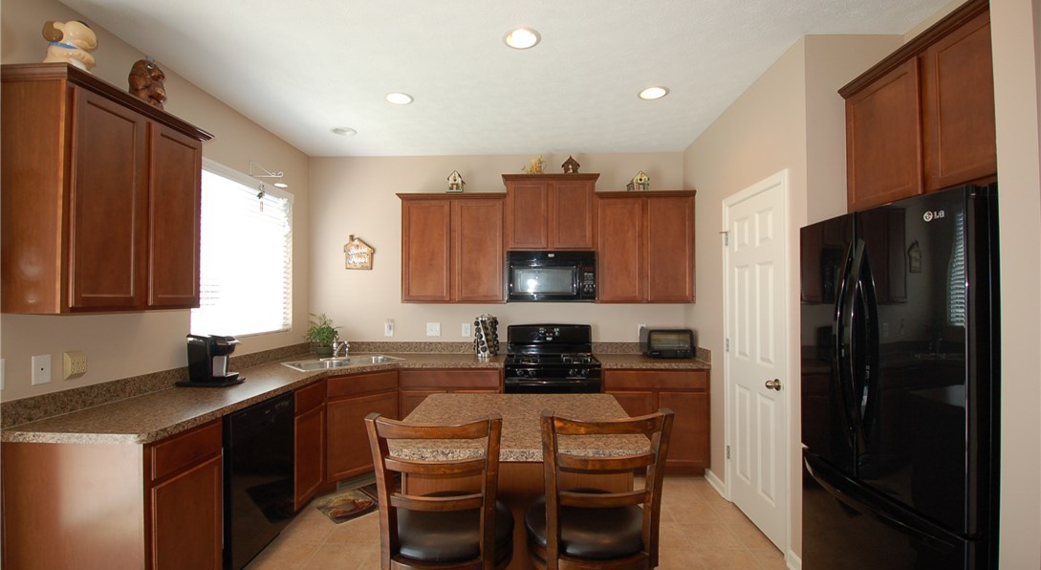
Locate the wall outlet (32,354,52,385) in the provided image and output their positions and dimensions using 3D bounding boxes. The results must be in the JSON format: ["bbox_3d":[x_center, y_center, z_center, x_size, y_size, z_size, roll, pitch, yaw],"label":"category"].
[{"bbox_3d":[-2.061,0.367,1.866,0.008,0.124,0.075,0,-1,2],"label":"wall outlet"}]

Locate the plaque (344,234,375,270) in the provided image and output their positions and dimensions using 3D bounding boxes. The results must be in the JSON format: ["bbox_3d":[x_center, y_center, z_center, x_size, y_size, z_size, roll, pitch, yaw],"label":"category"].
[{"bbox_3d":[-1.519,-0.308,4.097,0.293,0.333,0.020,0,-1,2],"label":"plaque"}]

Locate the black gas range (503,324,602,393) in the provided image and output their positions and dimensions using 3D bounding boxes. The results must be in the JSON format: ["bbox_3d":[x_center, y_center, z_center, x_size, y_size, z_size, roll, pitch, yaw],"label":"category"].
[{"bbox_3d":[0.263,0.944,3.659,0.765,1.170,0.680,0,-1,2],"label":"black gas range"}]

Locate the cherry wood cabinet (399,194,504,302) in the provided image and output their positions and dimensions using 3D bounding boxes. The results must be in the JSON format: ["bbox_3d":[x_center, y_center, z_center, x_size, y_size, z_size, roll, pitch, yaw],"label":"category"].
[{"bbox_3d":[-0.588,-0.305,3.898,0.934,0.939,0.364,0,-1,2],"label":"cherry wood cabinet"}]

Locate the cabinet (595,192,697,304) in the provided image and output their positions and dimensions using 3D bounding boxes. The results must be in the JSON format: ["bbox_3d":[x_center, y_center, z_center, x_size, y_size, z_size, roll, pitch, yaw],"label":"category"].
[{"bbox_3d":[1.080,-0.308,3.845,0.843,0.939,0.364,0,-1,2],"label":"cabinet"}]

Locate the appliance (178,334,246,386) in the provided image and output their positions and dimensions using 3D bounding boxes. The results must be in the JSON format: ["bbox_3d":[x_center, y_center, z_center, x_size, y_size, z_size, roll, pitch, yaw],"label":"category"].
[{"bbox_3d":[-1.878,0.449,2.649,0.295,0.305,0.215,0,-1,2],"label":"appliance"}]

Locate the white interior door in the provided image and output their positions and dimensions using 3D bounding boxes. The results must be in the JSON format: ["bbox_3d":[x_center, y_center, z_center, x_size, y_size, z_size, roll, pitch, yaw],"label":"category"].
[{"bbox_3d":[1.491,0.458,2.747,0.081,2.111,0.788,0,-1,2],"label":"white interior door"}]

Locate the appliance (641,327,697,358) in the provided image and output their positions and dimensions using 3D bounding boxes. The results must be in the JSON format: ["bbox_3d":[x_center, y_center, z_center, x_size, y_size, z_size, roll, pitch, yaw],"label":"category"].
[{"bbox_3d":[1.284,0.503,3.773,0.385,0.240,0.290,0,-1,2],"label":"appliance"}]

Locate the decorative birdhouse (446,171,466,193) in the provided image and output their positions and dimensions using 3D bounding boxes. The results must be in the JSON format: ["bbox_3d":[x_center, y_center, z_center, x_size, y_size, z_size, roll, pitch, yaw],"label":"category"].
[{"bbox_3d":[-0.576,-0.883,3.771,0.157,0.197,0.131,0,-1,-1],"label":"decorative birdhouse"}]

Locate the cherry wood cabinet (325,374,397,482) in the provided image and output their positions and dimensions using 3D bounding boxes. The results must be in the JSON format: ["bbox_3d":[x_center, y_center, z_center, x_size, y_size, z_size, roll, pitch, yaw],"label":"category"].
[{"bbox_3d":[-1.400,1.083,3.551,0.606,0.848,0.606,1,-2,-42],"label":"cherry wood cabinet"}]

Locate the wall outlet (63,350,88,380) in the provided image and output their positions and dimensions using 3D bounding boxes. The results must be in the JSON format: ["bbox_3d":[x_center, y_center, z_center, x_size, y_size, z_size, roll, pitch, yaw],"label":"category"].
[{"bbox_3d":[-2.065,0.372,2.021,0.035,0.126,0.106,0,-1,2],"label":"wall outlet"}]

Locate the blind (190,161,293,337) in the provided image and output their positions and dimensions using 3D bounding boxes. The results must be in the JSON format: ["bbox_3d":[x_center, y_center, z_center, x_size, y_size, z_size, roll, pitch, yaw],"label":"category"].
[{"bbox_3d":[-1.998,-0.220,3.215,0.055,1.170,1.080,0,-1,2],"label":"blind"}]

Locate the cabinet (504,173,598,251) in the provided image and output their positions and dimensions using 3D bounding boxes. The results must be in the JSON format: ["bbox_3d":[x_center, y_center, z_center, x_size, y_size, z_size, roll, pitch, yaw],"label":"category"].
[{"bbox_3d":[0.267,-0.615,3.859,0.800,0.655,0.350,0,-1,2],"label":"cabinet"}]

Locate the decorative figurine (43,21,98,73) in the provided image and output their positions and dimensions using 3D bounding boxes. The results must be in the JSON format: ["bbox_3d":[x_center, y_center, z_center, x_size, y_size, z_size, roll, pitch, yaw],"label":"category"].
[{"bbox_3d":[-1.888,-0.958,1.817,0.165,0.250,0.155,1,-2,-43],"label":"decorative figurine"}]

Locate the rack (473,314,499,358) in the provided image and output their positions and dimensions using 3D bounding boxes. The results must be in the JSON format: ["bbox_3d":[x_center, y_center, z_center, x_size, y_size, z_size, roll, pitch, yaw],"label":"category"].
[{"bbox_3d":[-0.300,0.441,3.794,0.212,0.379,0.212,0,-1,2],"label":"rack"}]

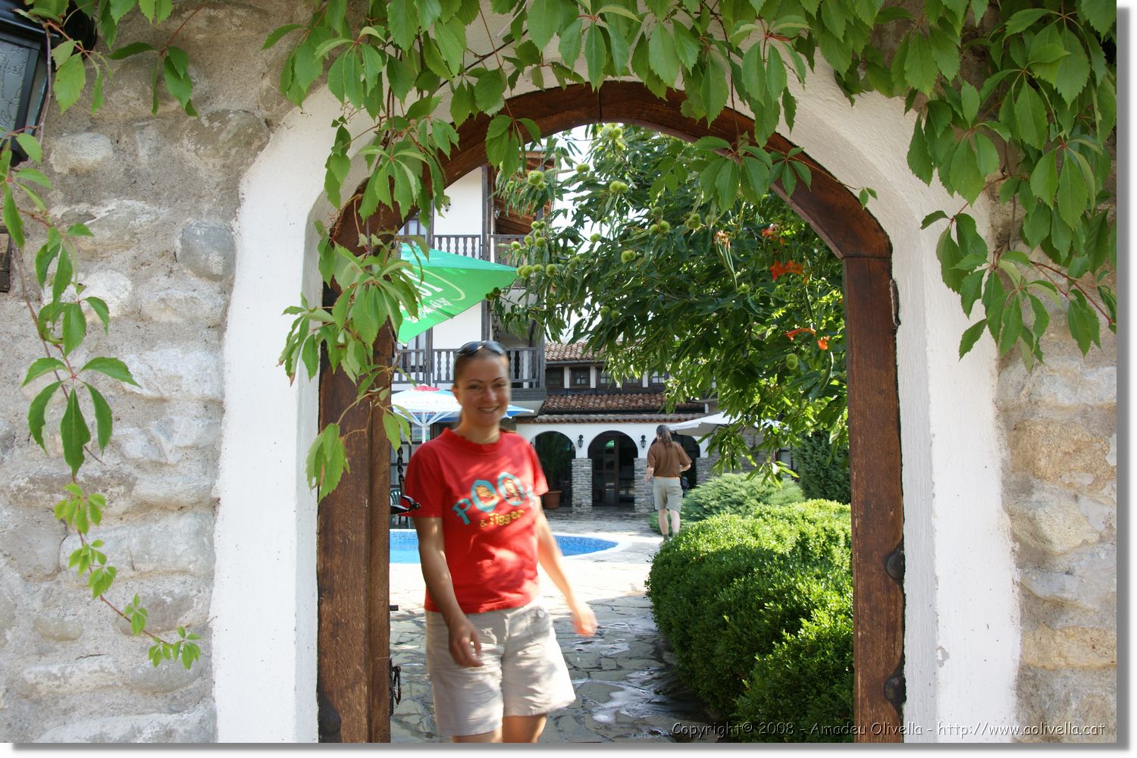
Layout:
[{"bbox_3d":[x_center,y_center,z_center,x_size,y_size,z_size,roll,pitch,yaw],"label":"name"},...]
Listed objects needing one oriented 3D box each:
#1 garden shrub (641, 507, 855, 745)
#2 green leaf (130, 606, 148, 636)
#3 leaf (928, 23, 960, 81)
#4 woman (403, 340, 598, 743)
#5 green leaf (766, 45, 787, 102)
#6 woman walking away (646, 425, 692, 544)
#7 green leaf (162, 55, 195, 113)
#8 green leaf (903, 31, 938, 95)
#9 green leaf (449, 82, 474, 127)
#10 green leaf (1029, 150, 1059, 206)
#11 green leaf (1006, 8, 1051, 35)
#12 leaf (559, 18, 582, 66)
[{"bbox_3d":[1.400,1.348,5.115,1.600,0.880,3.800,0,-4,0],"label":"garden shrub"},{"bbox_3d":[-0.814,0.459,1.618,0.035,0.057,0.025,0,-5,0],"label":"green leaf"},{"bbox_3d":[0.740,-0.643,1.680,0.058,0.121,0.024,-16,-11,-8],"label":"leaf"},{"bbox_3d":[-0.200,0.710,2.390,0.550,1.650,0.450,1,-5,-12],"label":"woman"},{"bbox_3d":[0.409,-0.601,1.680,0.043,0.123,0.024,-2,-11,-9],"label":"green leaf"},{"bbox_3d":[1.359,1.457,11.700,0.600,1.670,0.420,0,-5,-7],"label":"woman walking away"},{"bbox_3d":[-0.769,-0.586,1.682,0.065,0.123,0.035,0,-5,0],"label":"green leaf"},{"bbox_3d":[0.693,-0.622,1.680,0.063,0.128,0.024,-10,-11,0],"label":"green leaf"},{"bbox_3d":[-0.211,-0.541,1.679,0.049,0.086,0.030,0,-5,0],"label":"green leaf"},{"bbox_3d":[0.908,-0.384,1.630,0.058,0.116,0.024,2,-12,17],"label":"green leaf"},{"bbox_3d":[0.883,-0.689,1.641,0.086,0.051,0.045,0,-5,0],"label":"green leaf"},{"bbox_3d":[0.004,-0.644,1.637,0.048,0.101,0.030,0,-5,0],"label":"leaf"}]

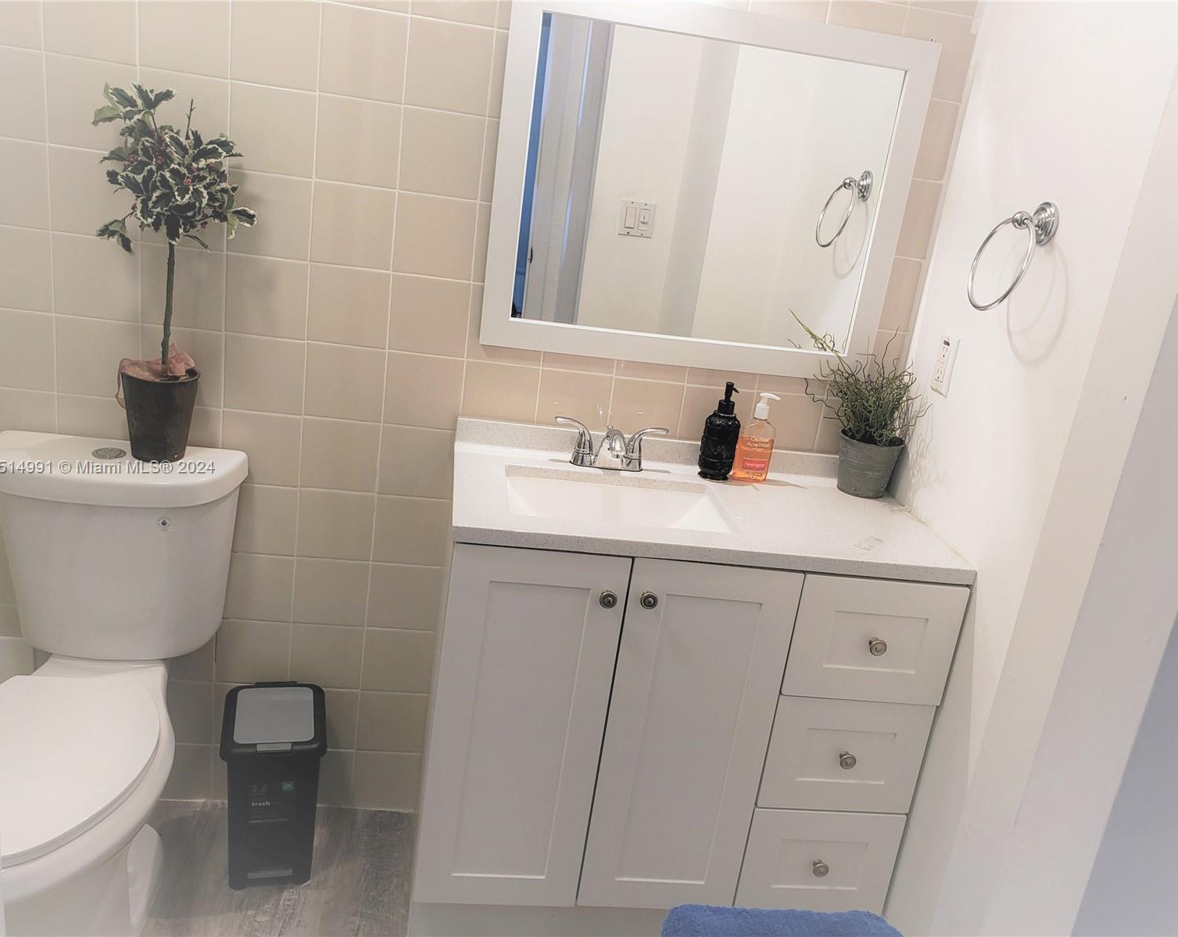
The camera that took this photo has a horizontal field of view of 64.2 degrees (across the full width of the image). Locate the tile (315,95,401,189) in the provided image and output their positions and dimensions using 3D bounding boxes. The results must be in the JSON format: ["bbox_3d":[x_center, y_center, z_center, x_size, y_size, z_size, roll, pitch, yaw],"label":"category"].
[{"bbox_3d":[-0.428,-0.606,1.747,0.151,0.151,0.009,5,17,-9],"label":"tile"}]

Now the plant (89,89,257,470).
[{"bbox_3d":[-0.725,-0.322,1.641,0.263,0.647,0.237,5,17,-9],"label":"plant"}]

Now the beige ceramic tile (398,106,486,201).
[{"bbox_3d":[-0.274,-0.586,1.753,0.151,0.150,0.009,5,17,-9],"label":"beige ceramic tile"}]

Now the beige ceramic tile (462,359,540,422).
[{"bbox_3d":[-0.188,-0.141,1.939,0.152,0.152,0.010,5,17,-9],"label":"beige ceramic tile"}]

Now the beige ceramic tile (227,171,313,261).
[{"bbox_3d":[-0.602,-0.477,1.776,0.152,0.152,0.010,5,17,-9],"label":"beige ceramic tile"}]

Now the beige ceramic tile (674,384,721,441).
[{"bbox_3d":[0.268,-0.099,2.011,0.152,0.152,0.010,5,17,-9],"label":"beige ceramic tile"}]

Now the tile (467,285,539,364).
[{"bbox_3d":[-0.166,-0.286,1.884,0.151,0.151,0.009,5,17,-9],"label":"tile"}]

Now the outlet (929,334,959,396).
[{"bbox_3d":[0.698,-0.204,1.835,0.008,0.114,0.070,5,17,-9],"label":"outlet"}]

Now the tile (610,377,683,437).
[{"bbox_3d":[0.115,-0.115,1.965,0.150,0.142,0.010,5,17,-9],"label":"tile"}]

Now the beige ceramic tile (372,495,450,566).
[{"bbox_3d":[-0.378,0.136,1.985,0.150,0.150,0.010,5,17,-9],"label":"beige ceramic tile"}]

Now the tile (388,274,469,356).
[{"bbox_3d":[-0.316,-0.298,1.850,0.150,0.150,0.010,5,17,-9],"label":"tile"}]

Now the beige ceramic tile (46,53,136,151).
[{"bbox_3d":[-0.875,-0.642,1.658,0.151,0.150,0.009,5,17,-9],"label":"beige ceramic tile"}]

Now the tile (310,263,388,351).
[{"bbox_3d":[-0.467,-0.313,1.827,0.150,0.150,0.010,5,17,-9],"label":"tile"}]

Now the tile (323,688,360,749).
[{"bbox_3d":[-0.595,0.560,2.109,0.152,0.152,0.010,5,17,-10],"label":"tile"}]

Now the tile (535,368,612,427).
[{"bbox_3d":[-0.036,-0.127,1.963,0.152,0.152,0.010,5,17,-9],"label":"tile"}]

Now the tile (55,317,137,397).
[{"bbox_3d":[-0.948,-0.213,1.819,0.152,0.152,0.010,5,17,-9],"label":"tile"}]

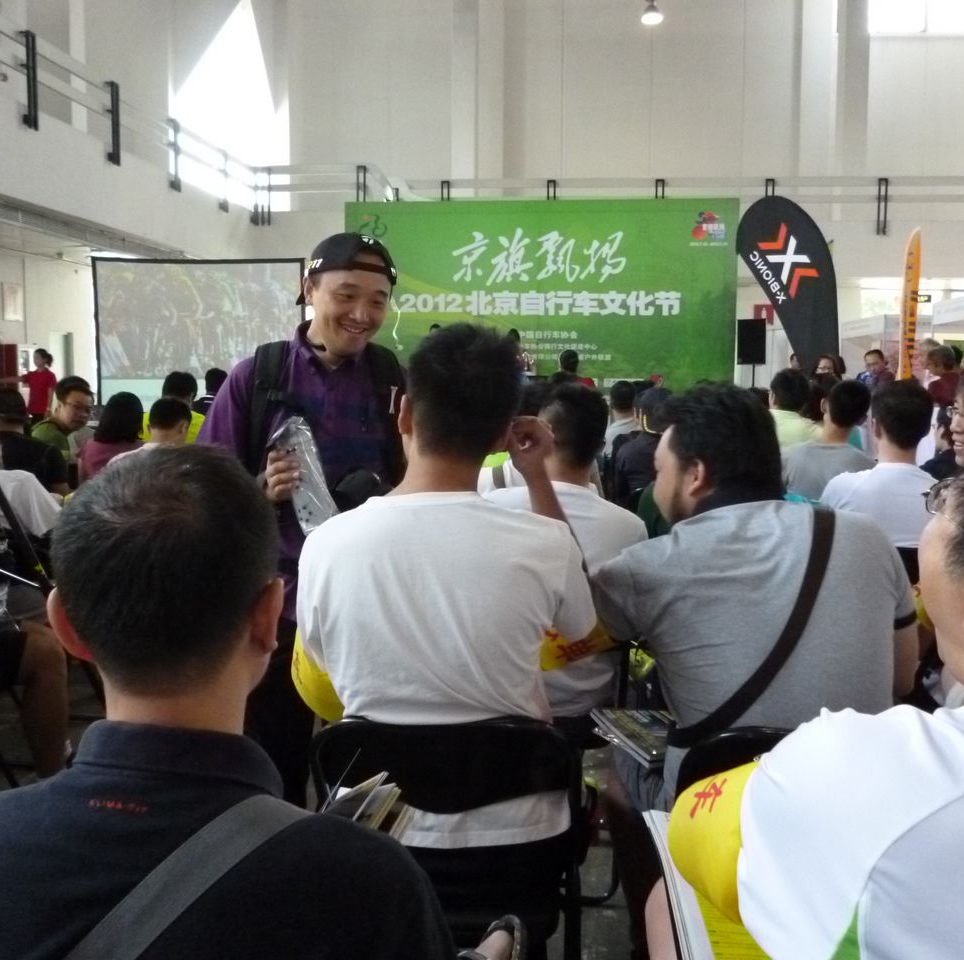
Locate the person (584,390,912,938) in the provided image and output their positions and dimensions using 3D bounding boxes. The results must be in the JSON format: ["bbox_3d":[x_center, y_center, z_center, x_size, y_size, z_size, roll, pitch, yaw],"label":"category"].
[{"bbox_3d":[0.460,0.469,1.925,0.580,1.290,0.820,-1,5,-14],"label":"person"}]

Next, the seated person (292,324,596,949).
[{"bbox_3d":[-0.060,0.426,1.901,0.520,1.380,0.750,0,5,0],"label":"seated person"}]

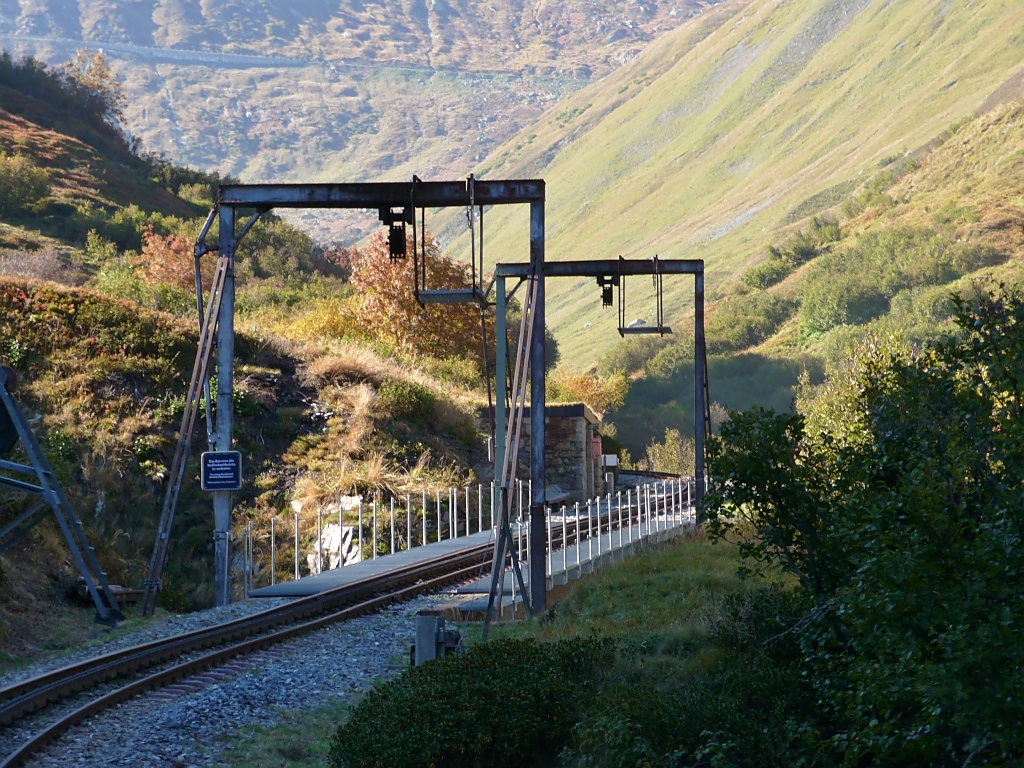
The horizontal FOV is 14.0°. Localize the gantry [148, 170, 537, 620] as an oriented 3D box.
[{"bbox_3d":[-2.282,0.003,55.955,4.964,6.421,5.420,-1,-6,6],"label":"gantry"}]

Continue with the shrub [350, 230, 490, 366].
[{"bbox_3d":[-2.523,-2.330,115.000,3.850,3.800,3.500,0,-6,0],"label":"shrub"}]

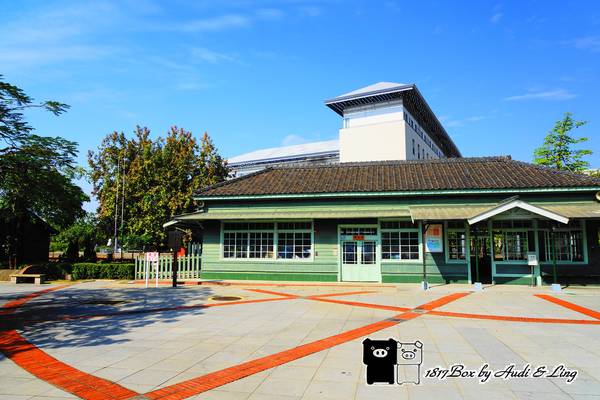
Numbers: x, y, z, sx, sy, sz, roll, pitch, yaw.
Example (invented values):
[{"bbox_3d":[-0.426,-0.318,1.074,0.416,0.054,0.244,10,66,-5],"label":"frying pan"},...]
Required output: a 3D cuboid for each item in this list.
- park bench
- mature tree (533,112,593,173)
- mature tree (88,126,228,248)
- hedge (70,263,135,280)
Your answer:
[{"bbox_3d":[-11.564,3.395,17.129,1.330,0.440,0.420,-1,-6,9],"label":"park bench"},{"bbox_3d":[23.071,-1.134,34.319,6.300,13.129,6.300,0,-6,0],"label":"mature tree"},{"bbox_3d":[-13.064,-0.543,36.267,12.300,12.371,12.300,0,-6,0],"label":"mature tree"},{"bbox_3d":[-9.582,3.488,19.677,3.150,0.800,0.800,-1,-6,9],"label":"hedge"}]

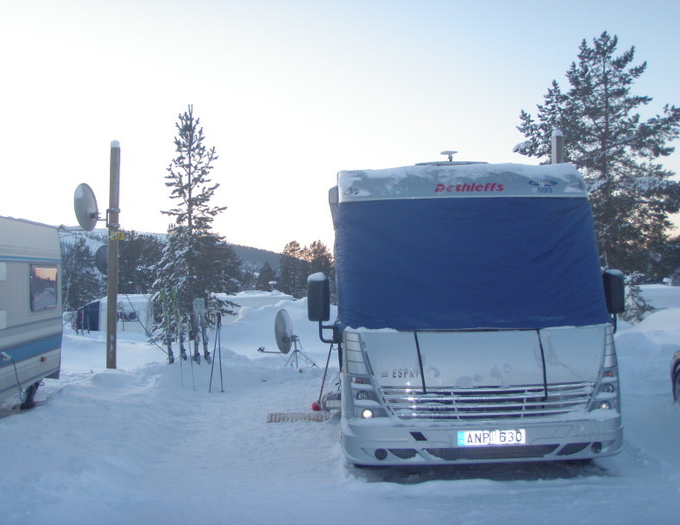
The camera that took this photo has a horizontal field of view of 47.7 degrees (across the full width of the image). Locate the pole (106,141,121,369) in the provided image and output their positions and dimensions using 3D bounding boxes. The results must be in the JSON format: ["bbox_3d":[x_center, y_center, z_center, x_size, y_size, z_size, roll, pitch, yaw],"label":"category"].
[{"bbox_3d":[-3.847,-0.138,13.070,0.170,3.860,0.170,0,-2,0],"label":"pole"}]

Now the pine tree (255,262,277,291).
[{"bbox_3d":[-5.623,1.208,58.000,1.700,2.600,1.700,0,-2,0],"label":"pine tree"}]

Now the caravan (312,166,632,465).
[{"bbox_3d":[1.110,0.390,9.300,2.450,2.850,6.900,-1,-1,-1],"label":"caravan"}]

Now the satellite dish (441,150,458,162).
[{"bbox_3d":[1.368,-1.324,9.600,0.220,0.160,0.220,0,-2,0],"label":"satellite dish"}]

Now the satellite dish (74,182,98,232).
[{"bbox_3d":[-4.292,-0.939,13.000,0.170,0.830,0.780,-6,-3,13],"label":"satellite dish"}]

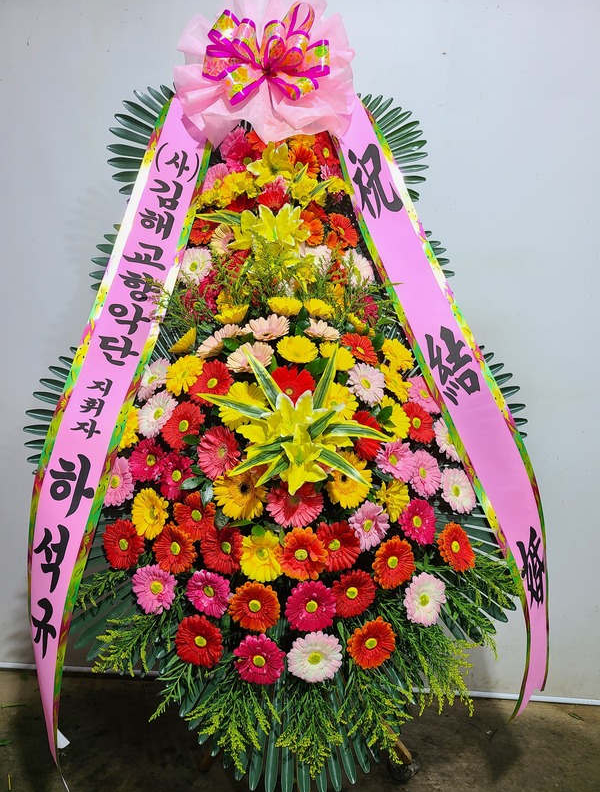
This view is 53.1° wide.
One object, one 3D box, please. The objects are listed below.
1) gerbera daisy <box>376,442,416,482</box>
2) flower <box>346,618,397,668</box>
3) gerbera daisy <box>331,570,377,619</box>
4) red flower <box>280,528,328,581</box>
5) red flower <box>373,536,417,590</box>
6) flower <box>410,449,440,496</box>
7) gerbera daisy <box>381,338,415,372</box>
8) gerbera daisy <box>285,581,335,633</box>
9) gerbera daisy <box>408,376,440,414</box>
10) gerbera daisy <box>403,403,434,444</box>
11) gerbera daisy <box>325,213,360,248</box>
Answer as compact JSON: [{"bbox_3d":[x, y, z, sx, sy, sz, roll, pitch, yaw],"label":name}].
[{"bbox_3d":[0.217,0.150,1.380,0.103,0.106,0.038,-3,-13,-16],"label":"gerbera daisy"},{"bbox_3d":[0.155,0.533,1.300,0.110,0.112,0.036,-2,-16,-13],"label":"flower"},{"bbox_3d":[0.110,0.420,1.272,0.103,0.103,0.035,-4,-19,-28],"label":"gerbera daisy"},{"bbox_3d":[0.010,0.336,1.280,0.106,0.112,0.038,-1,-20,-5],"label":"red flower"},{"bbox_3d":[0.186,0.338,1.219,0.106,0.106,0.042,-4,-8,-24],"label":"red flower"},{"bbox_3d":[0.266,0.170,1.304,0.105,0.105,0.035,-8,-14,-45],"label":"flower"},{"bbox_3d":[0.241,-0.097,1.498,0.101,0.101,0.042,-4,-27,-25],"label":"gerbera daisy"},{"bbox_3d":[0.024,0.438,1.250,0.105,0.105,0.037,1,-12,-1],"label":"gerbera daisy"},{"bbox_3d":[0.307,-0.001,1.470,0.102,0.104,0.038,-4,-23,-22],"label":"gerbera daisy"},{"bbox_3d":[0.284,0.066,1.440,0.102,0.108,0.038,-5,-10,-26],"label":"gerbera daisy"},{"bbox_3d":[0.108,-0.419,1.530,0.104,0.106,0.038,-6,-8,-32],"label":"gerbera daisy"}]

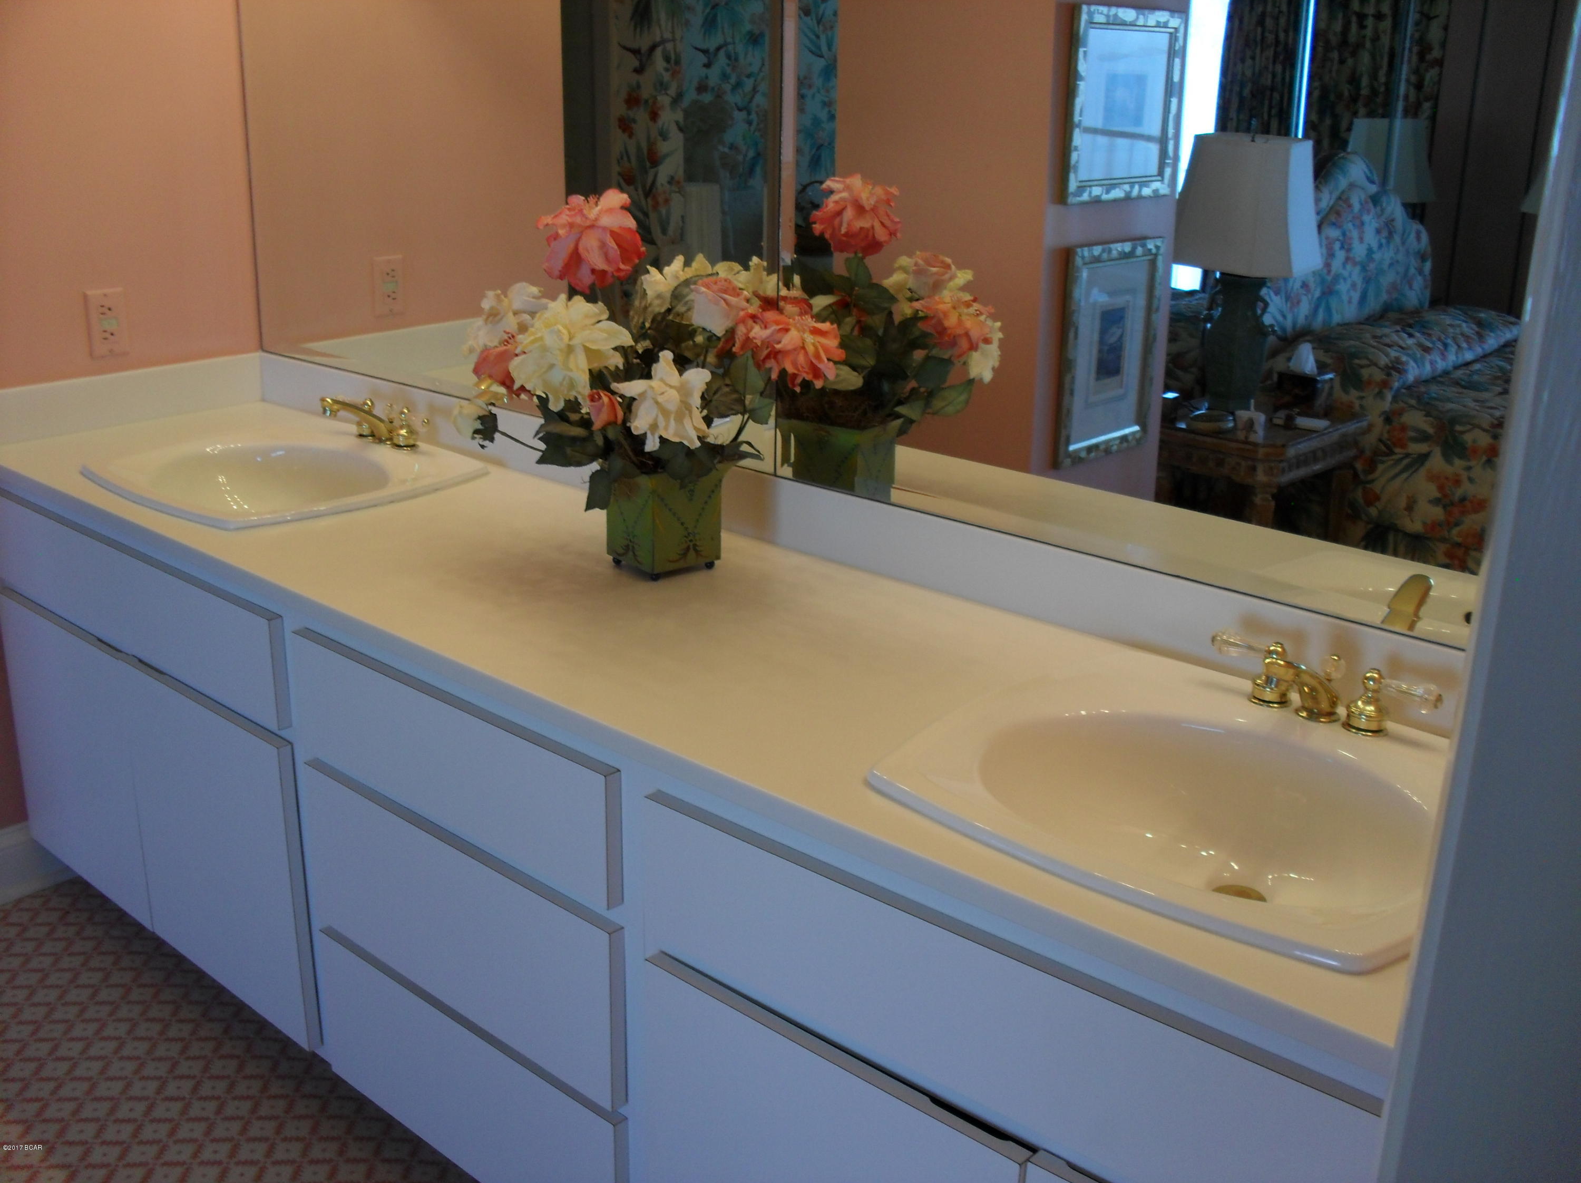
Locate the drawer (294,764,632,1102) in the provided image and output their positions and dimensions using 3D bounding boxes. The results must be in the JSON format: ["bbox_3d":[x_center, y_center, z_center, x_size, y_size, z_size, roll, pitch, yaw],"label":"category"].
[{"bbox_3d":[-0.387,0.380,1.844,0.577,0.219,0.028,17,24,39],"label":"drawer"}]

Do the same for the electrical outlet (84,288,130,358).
[{"bbox_3d":[-1.145,-0.449,2.678,0.010,0.114,0.070,17,24,39],"label":"electrical outlet"}]

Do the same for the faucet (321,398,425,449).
[{"bbox_3d":[-0.674,-0.268,2.509,0.240,0.090,0.148,17,24,39],"label":"faucet"}]

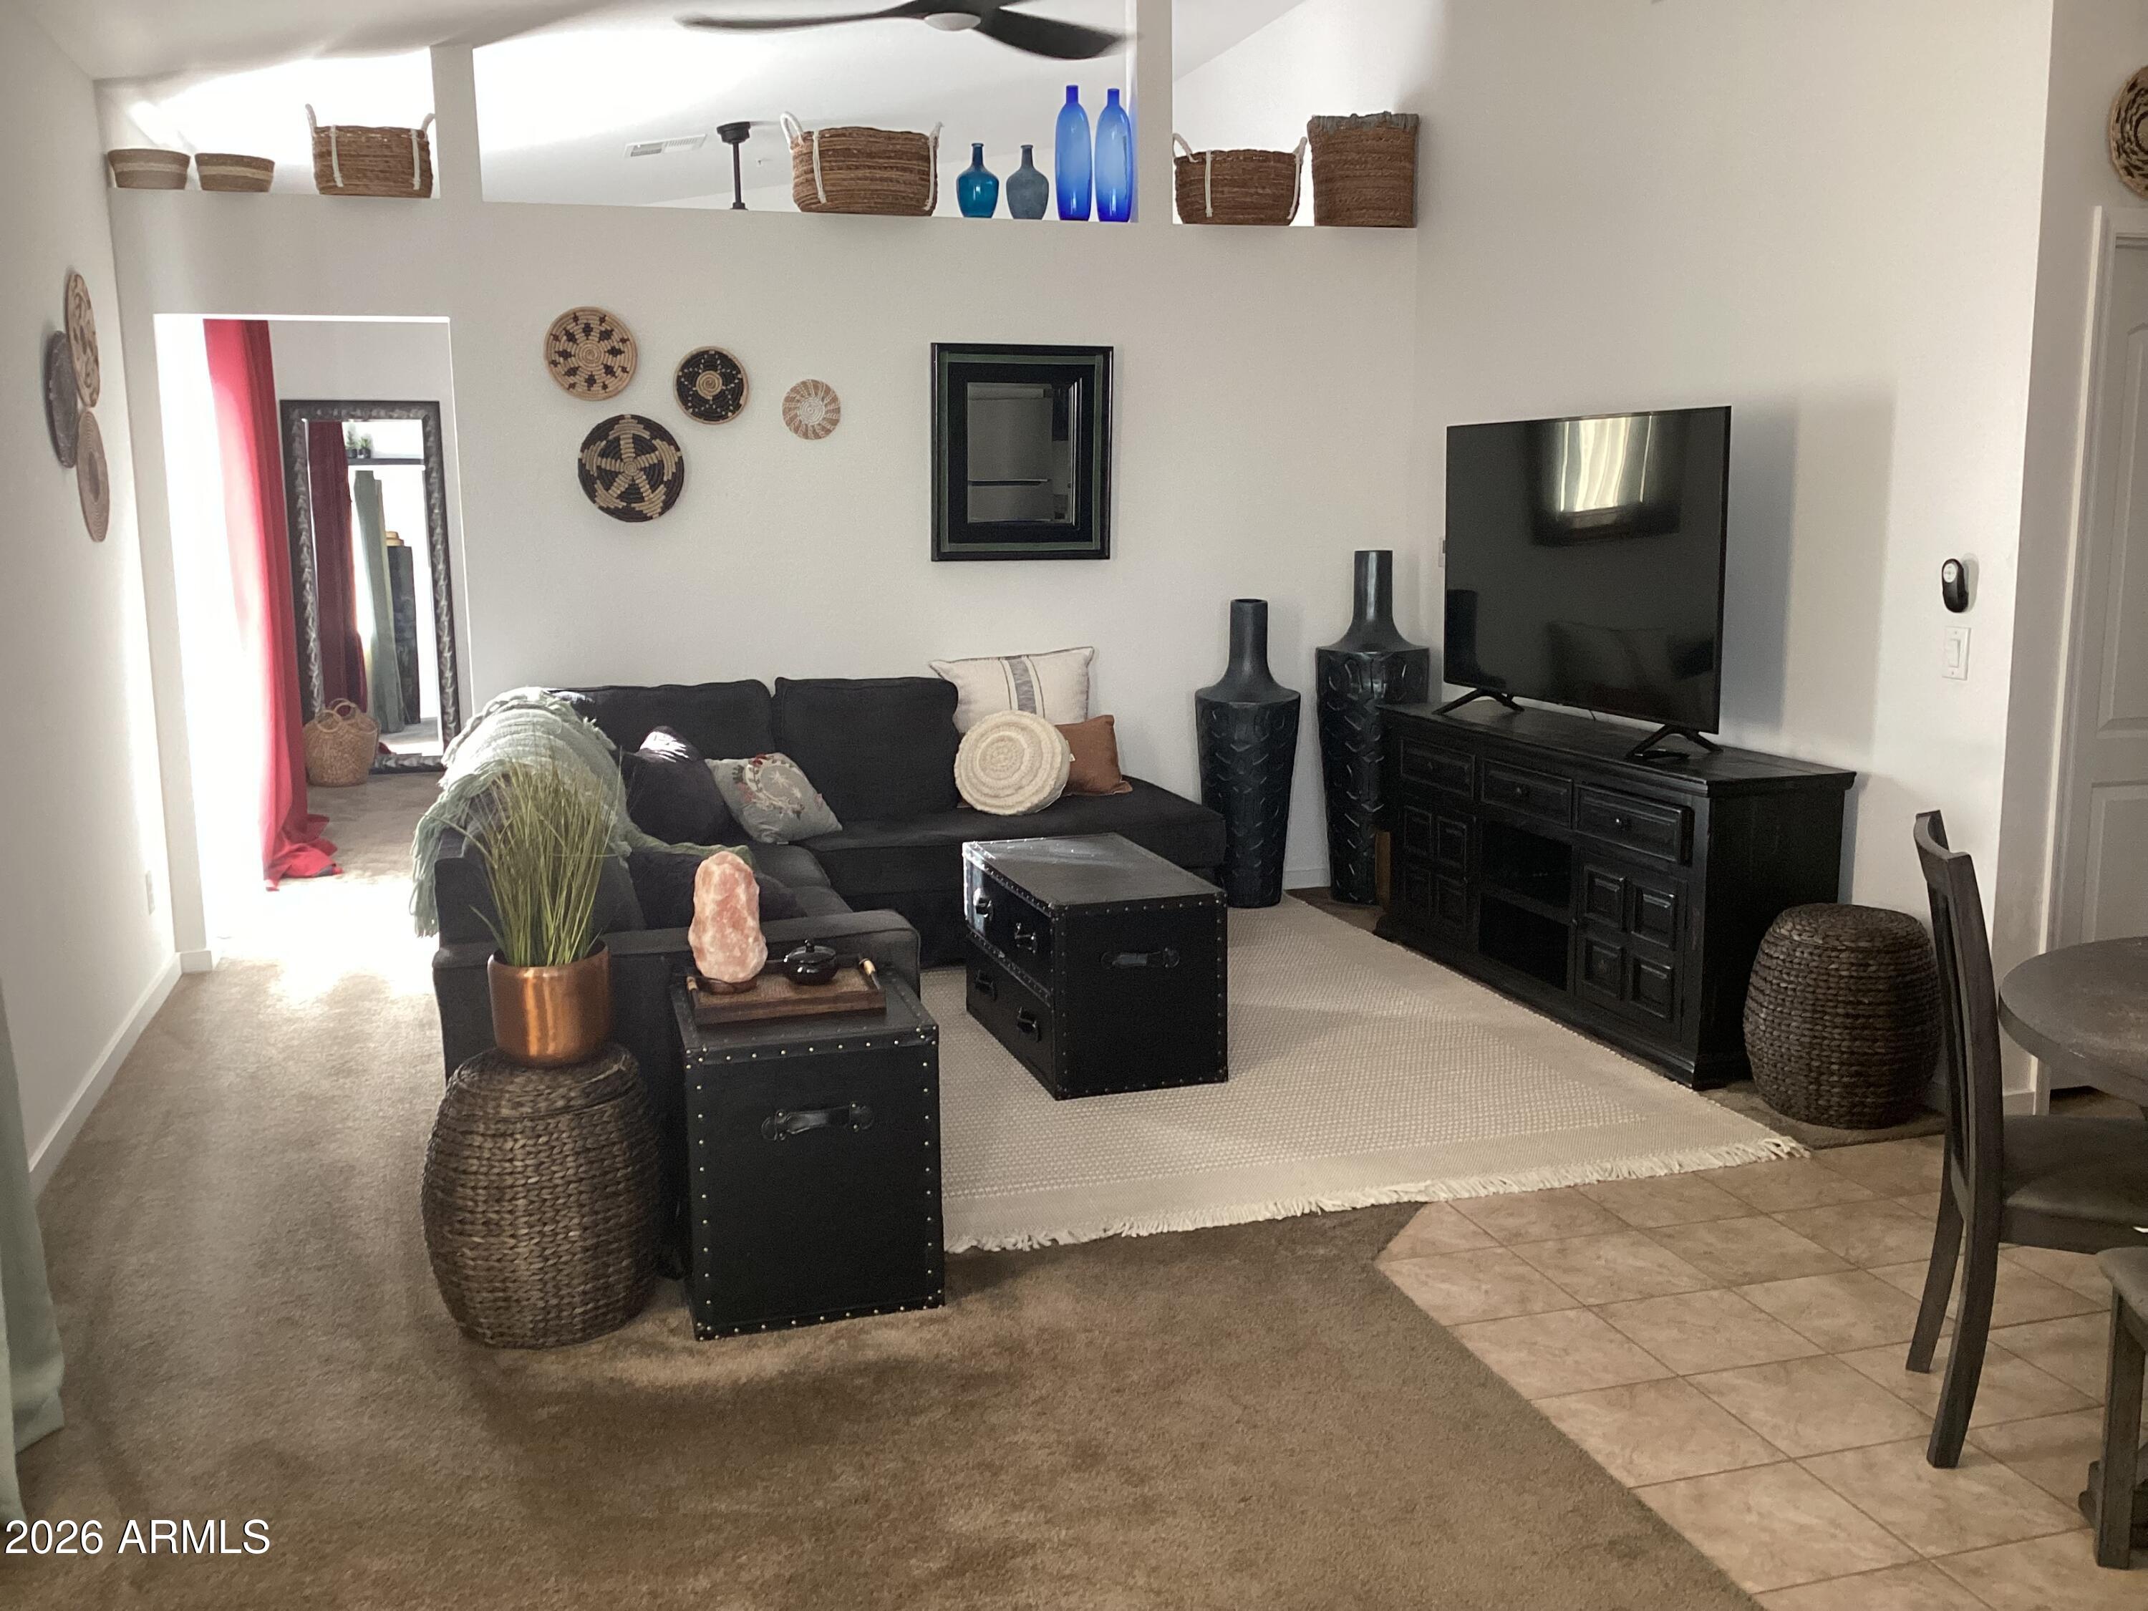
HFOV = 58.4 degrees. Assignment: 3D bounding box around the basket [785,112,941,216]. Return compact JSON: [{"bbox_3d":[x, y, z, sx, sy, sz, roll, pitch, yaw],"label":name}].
[{"bbox_3d":[-0.727,-2.199,6.619,0.530,0.330,0.340,-3,10,-17],"label":"basket"}]

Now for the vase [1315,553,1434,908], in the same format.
[{"bbox_3d":[1.119,-0.293,7.209,0.412,1.309,0.412,-1,9,0],"label":"vase"}]

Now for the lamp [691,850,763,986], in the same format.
[{"bbox_3d":[-0.686,0.226,3.819,0.150,0.274,0.140,-3,10,-17],"label":"lamp"}]

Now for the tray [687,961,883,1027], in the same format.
[{"bbox_3d":[-0.574,0.356,3.782,0.355,0.050,0.303,-3,9,-15],"label":"tray"}]

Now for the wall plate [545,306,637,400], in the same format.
[{"bbox_3d":[-1.586,-1.482,6.312,0.296,0.296,0.050,-3,10,-16],"label":"wall plate"}]

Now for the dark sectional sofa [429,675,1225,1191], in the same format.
[{"bbox_3d":[-0.538,0.189,5.444,2.356,0.912,2.645,-3,10,-16],"label":"dark sectional sofa"}]

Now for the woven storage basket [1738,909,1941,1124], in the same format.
[{"bbox_3d":[1.874,0.509,4.694,0.445,0.475,0.445,-3,10,-16],"label":"woven storage basket"}]

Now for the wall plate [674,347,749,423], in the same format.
[{"bbox_3d":[-1.228,-1.425,6.529,0.250,0.250,0.045,-3,10,-17],"label":"wall plate"}]

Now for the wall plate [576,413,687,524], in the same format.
[{"bbox_3d":[-1.472,-1.121,6.404,0.352,0.352,0.050,-3,10,-16],"label":"wall plate"}]

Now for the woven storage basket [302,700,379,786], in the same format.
[{"bbox_3d":[-3.927,-0.337,10.302,0.370,0.443,0.350,-3,10,-16],"label":"woven storage basket"}]

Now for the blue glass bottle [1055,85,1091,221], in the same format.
[{"bbox_3d":[-0.001,-2.318,6.863,0.131,0.481,0.131,-1,9,0],"label":"blue glass bottle"}]

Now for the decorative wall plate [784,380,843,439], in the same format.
[{"bbox_3d":[-0.893,-1.347,6.546,0.203,0.203,0.035,-3,10,-16],"label":"decorative wall plate"}]

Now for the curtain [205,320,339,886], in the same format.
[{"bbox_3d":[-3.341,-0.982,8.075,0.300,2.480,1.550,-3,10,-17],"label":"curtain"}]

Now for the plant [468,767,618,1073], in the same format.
[{"bbox_3d":[-0.982,0.198,3.583,0.280,0.565,0.280,-3,10,-16],"label":"plant"}]

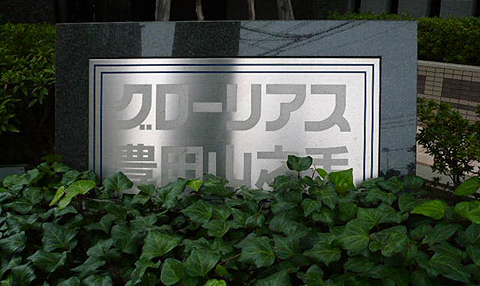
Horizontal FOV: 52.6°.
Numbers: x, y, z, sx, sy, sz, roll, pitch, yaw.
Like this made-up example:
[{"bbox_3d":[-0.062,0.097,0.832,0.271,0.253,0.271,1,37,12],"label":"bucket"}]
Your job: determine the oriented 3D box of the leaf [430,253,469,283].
[{"bbox_3d":[0.555,0.328,1.280,0.099,0.025,0.082,27,46,15],"label":"leaf"}]

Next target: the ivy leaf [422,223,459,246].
[{"bbox_3d":[0.599,0.273,1.450,0.112,0.025,0.065,-12,46,-11],"label":"ivy leaf"}]

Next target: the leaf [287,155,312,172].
[{"bbox_3d":[0.224,0.077,1.830,0.098,0.030,0.082,3,41,4],"label":"leaf"}]

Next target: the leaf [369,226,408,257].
[{"bbox_3d":[0.417,0.271,1.348,0.143,0.030,0.079,-18,43,-20],"label":"leaf"}]

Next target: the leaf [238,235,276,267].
[{"bbox_3d":[0.043,0.289,1.305,0.112,0.025,0.106,5,40,6],"label":"leaf"}]

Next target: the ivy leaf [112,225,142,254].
[{"bbox_3d":[-0.310,0.258,1.340,0.083,0.018,0.097,-17,53,-13],"label":"ivy leaf"}]

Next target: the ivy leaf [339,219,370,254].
[{"bbox_3d":[0.337,0.276,1.430,0.090,0.096,0.025,-1,-27,6],"label":"ivy leaf"}]

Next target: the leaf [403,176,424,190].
[{"bbox_3d":[0.611,0.140,1.708,0.076,0.018,0.063,8,47,7],"label":"leaf"}]

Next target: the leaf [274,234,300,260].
[{"bbox_3d":[0.127,0.283,1.333,0.088,0.022,0.085,-25,46,-27],"label":"leaf"}]

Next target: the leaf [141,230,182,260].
[{"bbox_3d":[-0.223,0.275,1.333,0.117,0.028,0.090,-16,43,-18],"label":"leaf"}]

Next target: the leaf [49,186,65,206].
[{"bbox_3d":[-0.602,0.176,1.596,0.045,0.022,0.072,-1,50,50],"label":"leaf"}]

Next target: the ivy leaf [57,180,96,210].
[{"bbox_3d":[-0.525,0.163,1.551,0.141,0.030,0.068,-40,49,-25],"label":"ivy leaf"}]

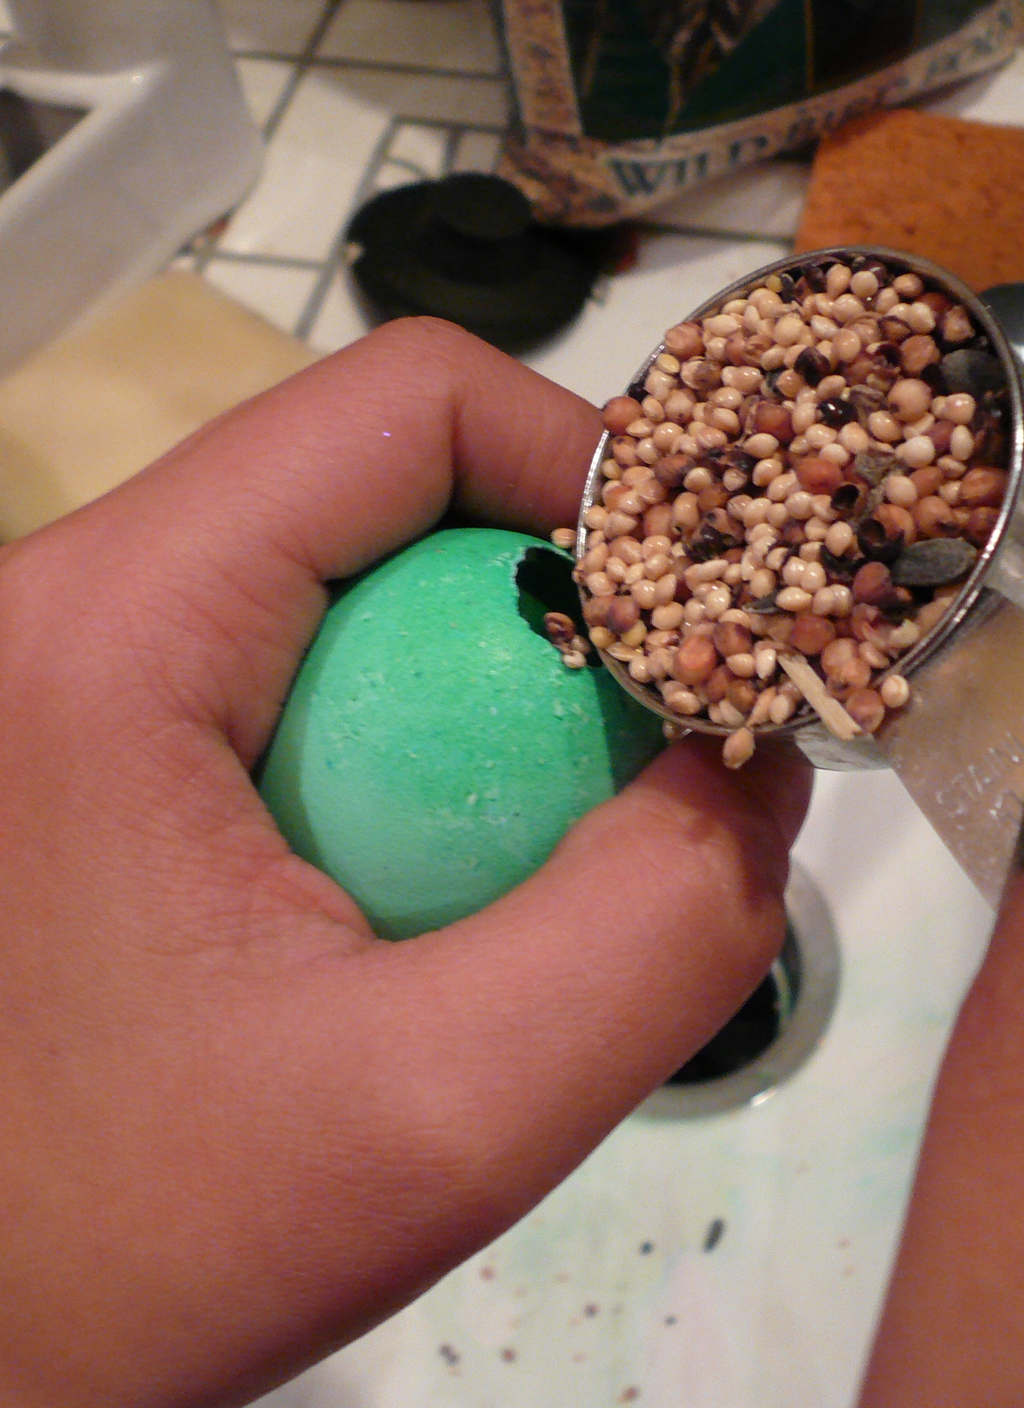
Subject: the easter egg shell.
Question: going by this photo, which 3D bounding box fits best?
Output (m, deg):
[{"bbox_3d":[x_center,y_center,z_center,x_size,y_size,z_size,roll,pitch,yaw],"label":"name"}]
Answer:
[{"bbox_3d":[-0.006,0.006,0.177,0.044,0.056,0.044,26,37,-8],"label":"easter egg shell"}]

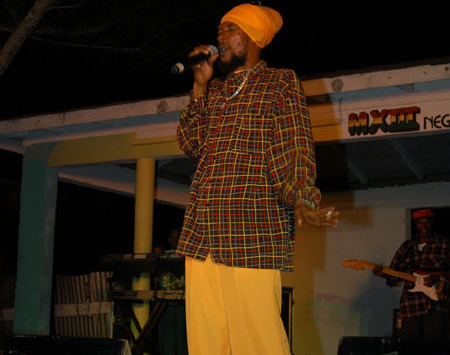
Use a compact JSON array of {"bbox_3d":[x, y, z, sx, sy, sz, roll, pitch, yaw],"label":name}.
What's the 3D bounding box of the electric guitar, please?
[{"bbox_3d":[1.548,0.939,8.950,0.980,0.330,0.080,13,-7,0],"label":"electric guitar"}]

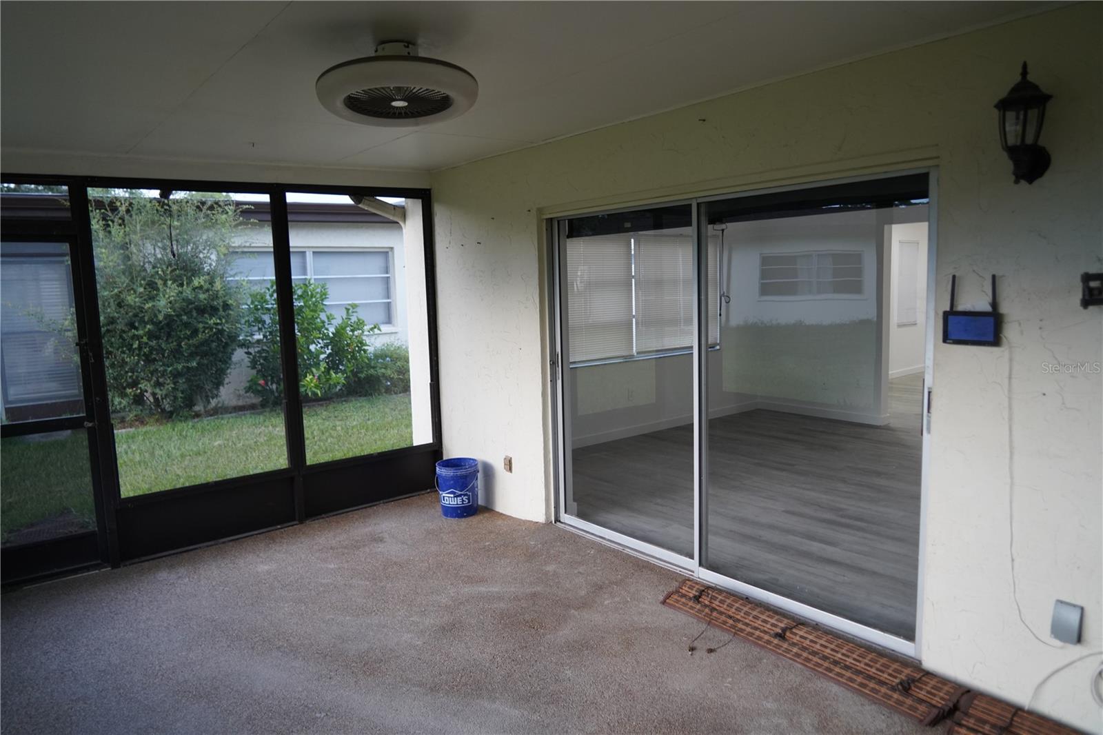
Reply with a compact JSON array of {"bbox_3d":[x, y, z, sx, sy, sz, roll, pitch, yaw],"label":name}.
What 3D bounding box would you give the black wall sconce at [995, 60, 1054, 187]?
[{"bbox_3d":[1.593,-0.825,2.483,0.200,0.400,0.170,-7,9,-38],"label":"black wall sconce"}]

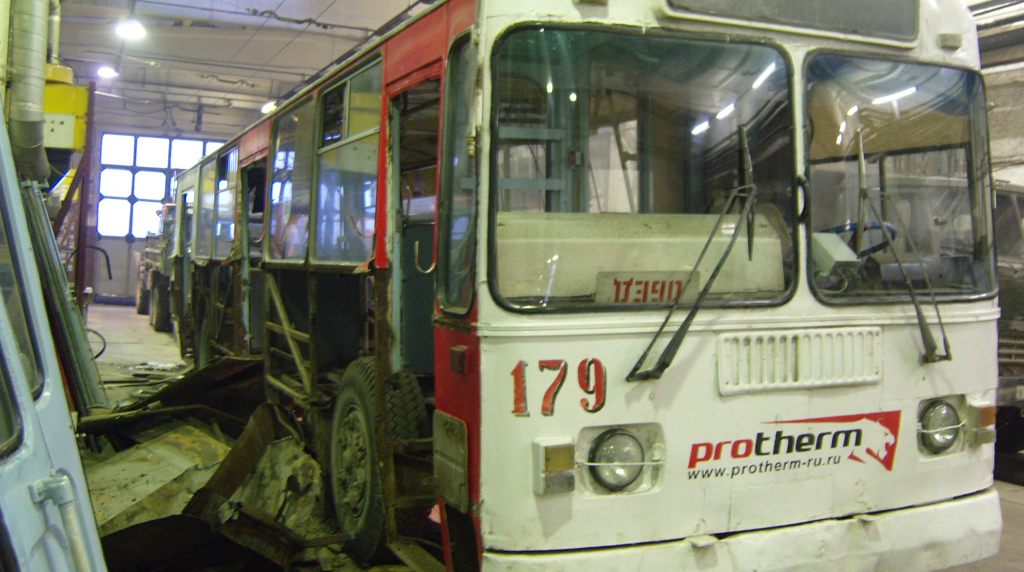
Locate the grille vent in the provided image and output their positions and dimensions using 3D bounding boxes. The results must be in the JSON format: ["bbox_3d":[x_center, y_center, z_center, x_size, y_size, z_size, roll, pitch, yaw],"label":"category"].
[{"bbox_3d":[1.131,0.292,4.030,0.790,0.228,0.040,0,2,-24],"label":"grille vent"}]

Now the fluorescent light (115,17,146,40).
[{"bbox_3d":[-7.738,-5.223,21.000,0.550,0.420,0.550,1,2,-24],"label":"fluorescent light"}]

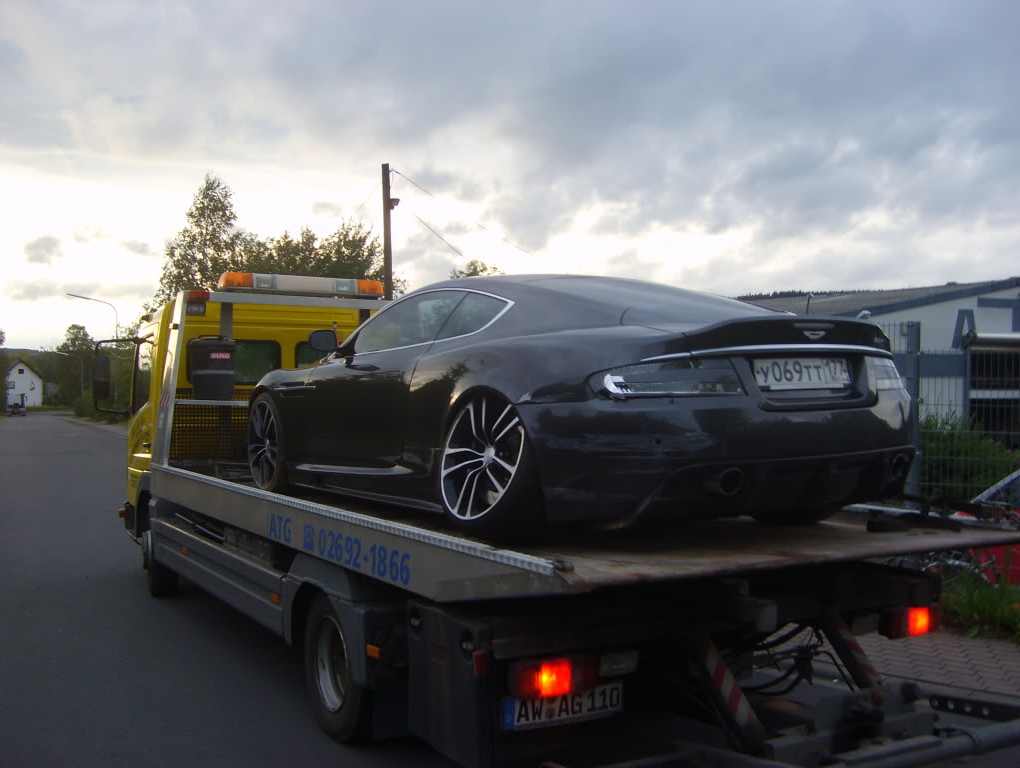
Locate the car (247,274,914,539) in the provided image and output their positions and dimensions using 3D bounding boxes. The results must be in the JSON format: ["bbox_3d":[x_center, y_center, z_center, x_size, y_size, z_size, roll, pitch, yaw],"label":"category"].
[{"bbox_3d":[-0.064,0.061,5.861,1.950,1.280,4.700,-1,0,-32],"label":"car"}]

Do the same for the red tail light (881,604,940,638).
[{"bbox_3d":[1.842,1.089,4.754,0.348,0.124,0.075,1,-1,-31],"label":"red tail light"}]

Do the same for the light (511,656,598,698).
[{"bbox_3d":[0.159,1.059,3.754,0.348,0.124,0.075,1,-1,-31],"label":"light"}]

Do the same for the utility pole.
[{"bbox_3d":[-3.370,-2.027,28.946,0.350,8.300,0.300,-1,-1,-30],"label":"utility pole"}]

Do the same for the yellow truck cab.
[{"bbox_3d":[-2.379,0.282,9.948,2.450,2.400,1.750,1,-1,-31],"label":"yellow truck cab"}]

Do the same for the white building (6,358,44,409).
[{"bbox_3d":[-80.024,-0.159,169.100,7.400,7.800,9.600,0,-1,-31],"label":"white building"}]

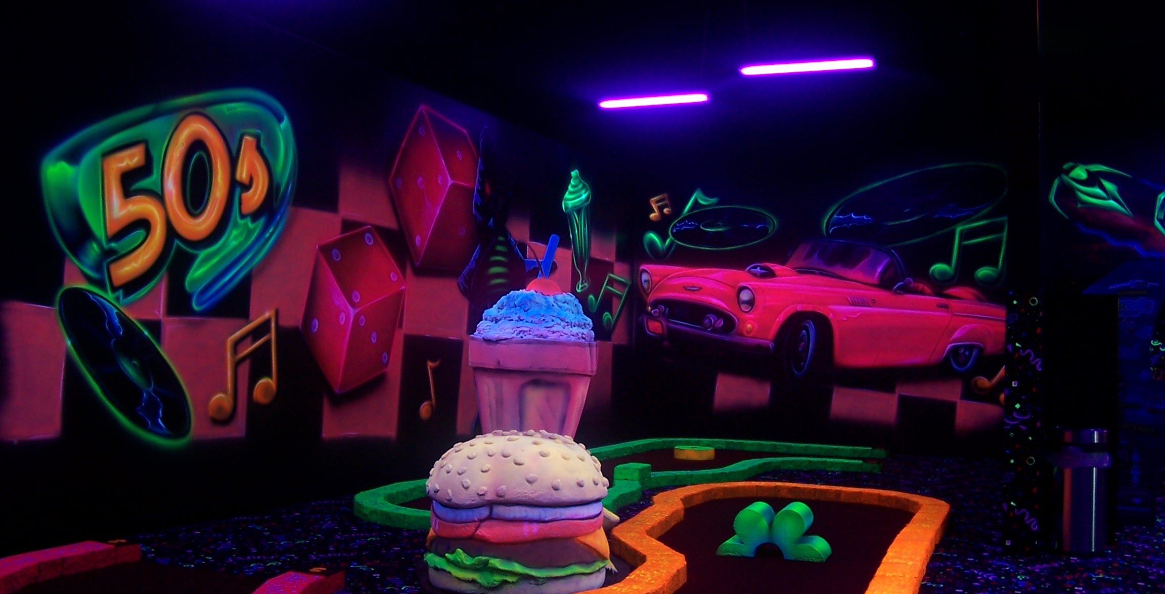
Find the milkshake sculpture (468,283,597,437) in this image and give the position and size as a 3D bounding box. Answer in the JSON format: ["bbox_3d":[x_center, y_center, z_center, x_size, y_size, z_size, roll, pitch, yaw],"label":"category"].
[{"bbox_3d":[-0.280,0.638,6.172,0.690,1.370,0.670,2,-3,-2],"label":"milkshake sculpture"}]

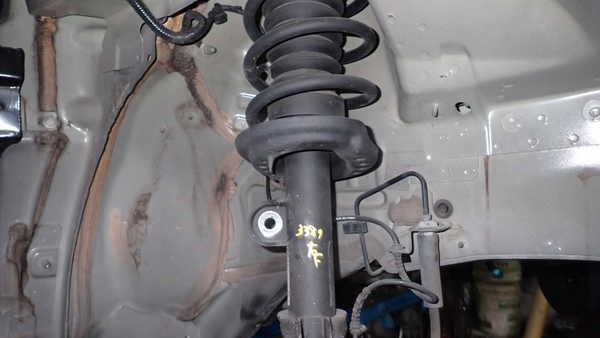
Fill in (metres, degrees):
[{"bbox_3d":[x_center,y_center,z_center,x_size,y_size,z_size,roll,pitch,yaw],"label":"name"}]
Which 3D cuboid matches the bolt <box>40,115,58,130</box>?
[{"bbox_3d":[-0.289,-0.054,0.500,0.019,0.019,0.012,2,5,-12],"label":"bolt"}]

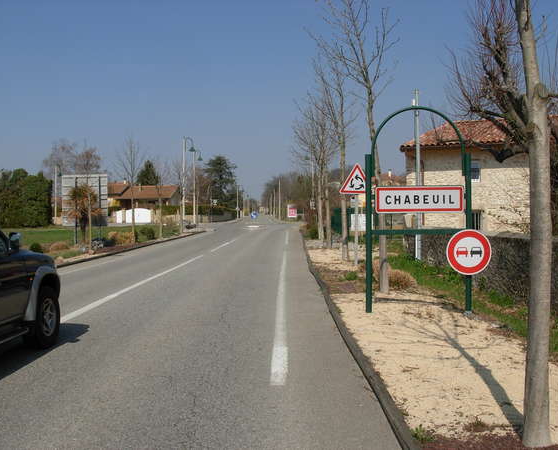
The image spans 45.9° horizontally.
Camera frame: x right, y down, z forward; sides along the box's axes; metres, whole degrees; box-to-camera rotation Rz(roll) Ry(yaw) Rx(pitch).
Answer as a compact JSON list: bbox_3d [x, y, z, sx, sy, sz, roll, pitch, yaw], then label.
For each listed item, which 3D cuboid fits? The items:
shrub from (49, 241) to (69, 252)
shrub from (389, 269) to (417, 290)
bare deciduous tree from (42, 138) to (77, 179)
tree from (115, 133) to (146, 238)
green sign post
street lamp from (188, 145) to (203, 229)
[{"bbox_3d":[-8.453,0.829,25.400,0.800,0.460,0.750,0,1,0],"label":"shrub"},{"bbox_3d":[2.362,1.047,12.650,0.600,0.420,0.550,0,1,0],"label":"shrub"},{"bbox_3d":[-34.577,-6.915,104.000,5.500,13.200,5.500,0,1,0],"label":"bare deciduous tree"},{"bbox_3d":[-7.100,-1.703,31.600,1.600,5.150,1.600,0,1,0],"label":"tree"},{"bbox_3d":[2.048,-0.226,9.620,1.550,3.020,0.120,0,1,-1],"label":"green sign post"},{"bbox_3d":[-8.608,-3.932,70.000,1.000,8.000,0.450,0,1,3],"label":"street lamp"}]

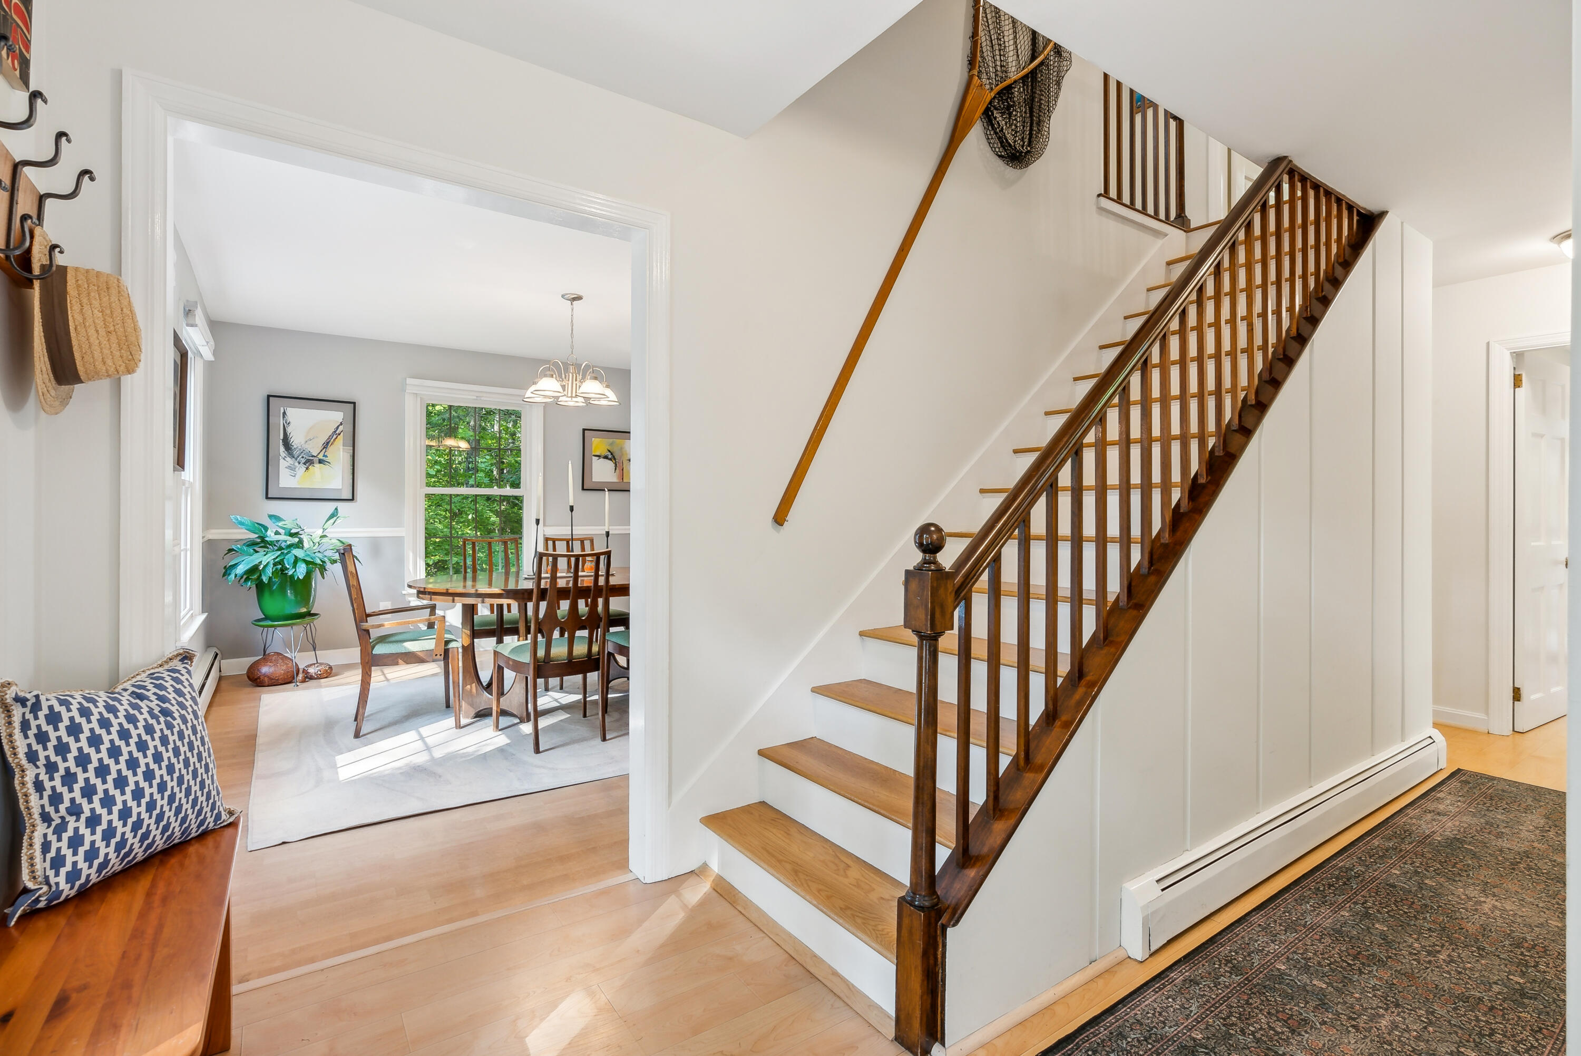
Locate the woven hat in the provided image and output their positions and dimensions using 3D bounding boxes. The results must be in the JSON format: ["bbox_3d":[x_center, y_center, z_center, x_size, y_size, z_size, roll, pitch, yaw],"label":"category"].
[{"bbox_3d":[-1.075,-0.318,1.091,0.100,0.282,0.244,0,0,-35],"label":"woven hat"}]

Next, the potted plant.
[{"bbox_3d":[-3.560,0.256,4.937,0.716,0.787,0.716,0,0,-35],"label":"potted plant"}]

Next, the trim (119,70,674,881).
[{"bbox_3d":[-0.928,0.054,1.898,1.255,2.062,0.141,0,0,-35],"label":"trim"}]

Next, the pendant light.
[{"bbox_3d":[-1.417,-1.153,4.557,0.591,0.743,0.591,0,0,-35],"label":"pendant light"}]

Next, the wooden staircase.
[{"bbox_3d":[1.240,-0.271,2.698,3.081,2.712,1.036,0,0,-35],"label":"wooden staircase"}]

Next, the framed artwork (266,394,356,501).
[{"bbox_3d":[-3.710,-0.613,5.452,0.577,0.799,0.027,0,0,-35],"label":"framed artwork"}]

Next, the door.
[{"bbox_3d":[4.166,0.083,3.888,0.759,1.988,0.037,0,0,-30],"label":"door"}]

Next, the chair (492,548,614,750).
[{"bbox_3d":[-1.216,0.602,3.667,0.494,0.966,0.597,0,0,-35],"label":"chair"}]

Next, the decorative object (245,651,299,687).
[{"bbox_3d":[-3.594,0.978,4.883,0.298,0.233,0.260,0,0,-35],"label":"decorative object"}]

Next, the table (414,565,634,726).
[{"bbox_3d":[-1.365,0.697,4.381,1.812,0.777,1.302,0,0,-35],"label":"table"}]

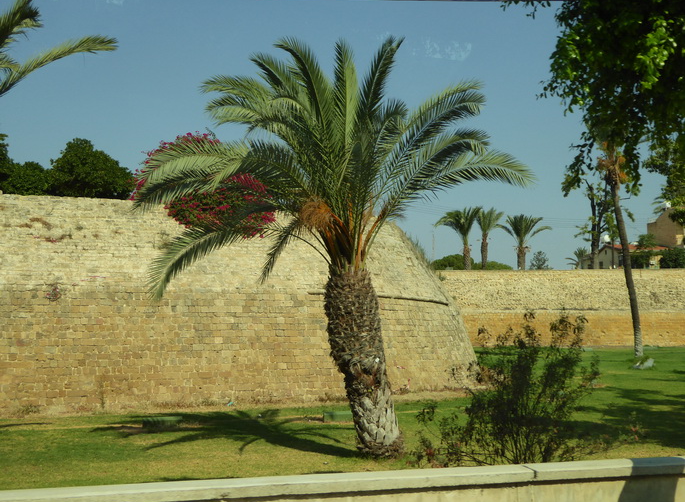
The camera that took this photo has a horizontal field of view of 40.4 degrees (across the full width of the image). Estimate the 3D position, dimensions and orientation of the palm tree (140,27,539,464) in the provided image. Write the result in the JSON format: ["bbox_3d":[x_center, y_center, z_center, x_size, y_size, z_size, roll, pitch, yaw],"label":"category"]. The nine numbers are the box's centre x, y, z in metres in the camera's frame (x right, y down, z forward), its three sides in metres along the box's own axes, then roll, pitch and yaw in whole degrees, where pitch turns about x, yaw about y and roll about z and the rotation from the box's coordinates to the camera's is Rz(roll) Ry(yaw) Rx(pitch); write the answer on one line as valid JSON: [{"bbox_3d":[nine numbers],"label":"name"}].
[{"bbox_3d":[-0.169,-0.076,15.700,6.600,7.090,6.200,0,-5,0],"label":"palm tree"}]

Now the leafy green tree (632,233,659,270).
[{"bbox_3d":[35.180,0.522,108.000,3.100,5.340,3.000,0,-5,0],"label":"leafy green tree"}]

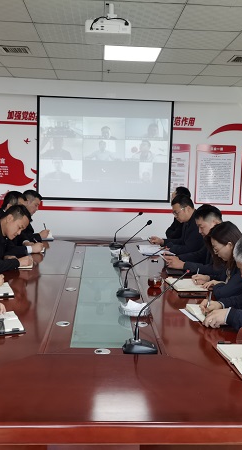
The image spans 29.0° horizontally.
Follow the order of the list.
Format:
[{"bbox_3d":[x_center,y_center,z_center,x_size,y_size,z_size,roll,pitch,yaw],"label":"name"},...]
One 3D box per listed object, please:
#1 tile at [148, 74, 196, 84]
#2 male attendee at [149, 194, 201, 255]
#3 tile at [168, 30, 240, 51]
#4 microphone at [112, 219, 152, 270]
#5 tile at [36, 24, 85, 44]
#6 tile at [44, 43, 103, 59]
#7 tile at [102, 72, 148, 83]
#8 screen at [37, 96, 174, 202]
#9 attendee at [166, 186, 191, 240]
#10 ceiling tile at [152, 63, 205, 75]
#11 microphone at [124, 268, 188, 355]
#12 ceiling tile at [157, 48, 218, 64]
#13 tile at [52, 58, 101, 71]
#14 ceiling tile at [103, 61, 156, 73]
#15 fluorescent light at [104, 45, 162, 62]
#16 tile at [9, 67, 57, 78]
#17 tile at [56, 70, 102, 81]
[{"bbox_3d":[0.654,-1.924,6.164,0.600,0.015,0.600,2,6,-3],"label":"tile"},{"bbox_3d":[0.600,0.379,4.152,0.700,1.280,0.520,1,6,-11],"label":"male attendee"},{"bbox_3d":[0.742,-1.724,4.345,0.600,0.020,0.600,2,6,-3],"label":"tile"},{"bbox_3d":[0.086,0.135,3.494,0.278,0.365,0.110,1,6,-3],"label":"microphone"},{"bbox_3d":[-0.453,-1.757,4.285,0.600,0.020,0.600,1,6,-3],"label":"tile"},{"bbox_3d":[-0.483,-1.823,4.881,0.600,0.020,0.600,1,6,-3],"label":"tile"},{"bbox_3d":[0.057,-1.934,6.102,0.600,0.020,0.600,2,6,-3],"label":"tile"},{"bbox_3d":[-0.217,-1.043,6.589,1.887,1.430,0.040,1,6,-3],"label":"screen"},{"bbox_3d":[0.662,0.283,4.747,0.570,1.338,0.520,1,6,-3],"label":"attendee"},{"bbox_3d":[0.679,-1.853,5.539,0.600,0.020,0.600,1,6,-3],"label":"ceiling tile"},{"bbox_3d":[0.149,0.340,1.902,0.280,0.335,0.120,2,6,-3],"label":"microphone"},{"bbox_3d":[0.708,-1.788,4.943,0.600,0.020,0.600,1,6,-3],"label":"ceiling tile"},{"bbox_3d":[-0.516,-1.892,5.496,0.600,0.015,0.600,2,6,-3],"label":"tile"},{"bbox_3d":[0.086,-1.869,5.506,0.600,0.020,0.600,2,6,-3],"label":"ceiling tile"},{"bbox_3d":[0.110,-1.808,4.911,0.600,0.040,0.600,1,6,-3],"label":"fluorescent light"},{"bbox_3d":[-1.141,-1.965,6.041,0.600,0.020,0.600,2,6,-3],"label":"tile"},{"bbox_3d":[-0.544,-1.959,6.107,0.600,0.015,0.600,2,6,-3],"label":"tile"}]

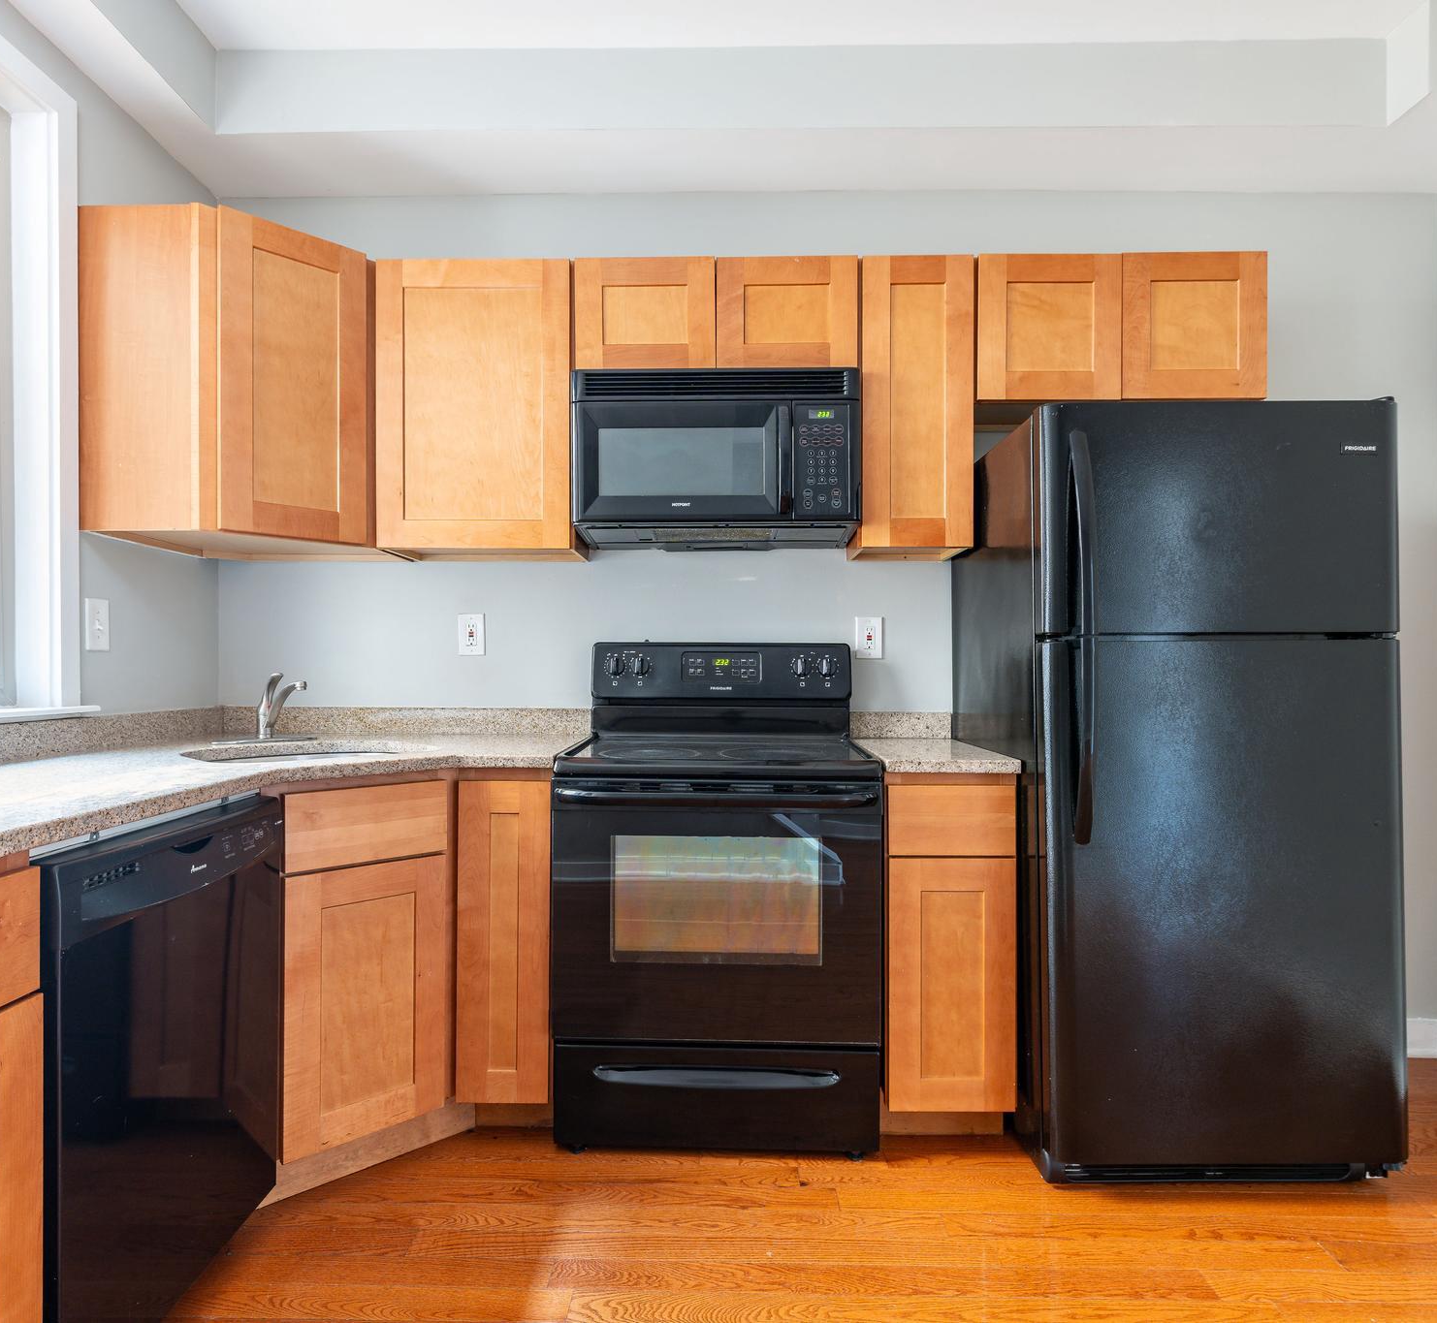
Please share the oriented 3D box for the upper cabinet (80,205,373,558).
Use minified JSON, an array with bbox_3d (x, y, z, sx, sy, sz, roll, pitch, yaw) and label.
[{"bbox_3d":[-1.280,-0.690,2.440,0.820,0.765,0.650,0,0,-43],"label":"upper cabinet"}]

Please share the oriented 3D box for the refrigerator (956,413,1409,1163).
[{"bbox_3d":[1.078,0.287,2.220,0.757,1.695,0.780,0,0,2],"label":"refrigerator"}]

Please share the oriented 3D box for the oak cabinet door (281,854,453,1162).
[{"bbox_3d":[-0.781,0.751,1.968,0.352,0.595,0.022,0,0,-42],"label":"oak cabinet door"}]

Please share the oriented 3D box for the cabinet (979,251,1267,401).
[{"bbox_3d":[1.057,-0.871,2.460,0.752,0.384,0.325,0,0,2],"label":"cabinet"}]

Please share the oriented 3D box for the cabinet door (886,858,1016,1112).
[{"bbox_3d":[0.536,0.744,2.042,0.296,0.582,0.020,0,0,2],"label":"cabinet door"}]

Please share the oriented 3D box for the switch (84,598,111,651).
[{"bbox_3d":[-1.518,-0.089,2.163,0.014,0.124,0.080,0,0,0],"label":"switch"}]

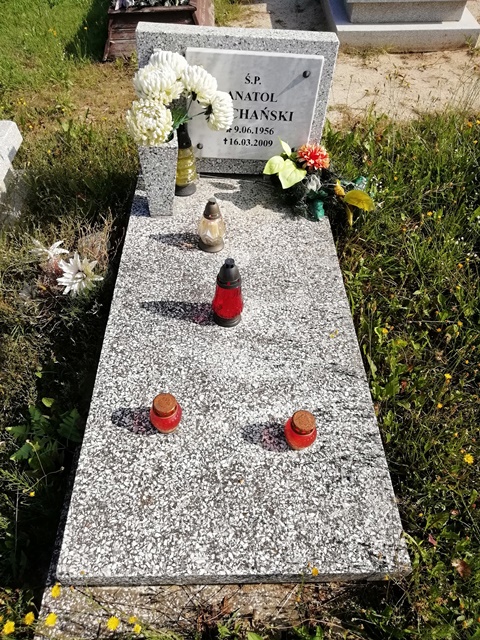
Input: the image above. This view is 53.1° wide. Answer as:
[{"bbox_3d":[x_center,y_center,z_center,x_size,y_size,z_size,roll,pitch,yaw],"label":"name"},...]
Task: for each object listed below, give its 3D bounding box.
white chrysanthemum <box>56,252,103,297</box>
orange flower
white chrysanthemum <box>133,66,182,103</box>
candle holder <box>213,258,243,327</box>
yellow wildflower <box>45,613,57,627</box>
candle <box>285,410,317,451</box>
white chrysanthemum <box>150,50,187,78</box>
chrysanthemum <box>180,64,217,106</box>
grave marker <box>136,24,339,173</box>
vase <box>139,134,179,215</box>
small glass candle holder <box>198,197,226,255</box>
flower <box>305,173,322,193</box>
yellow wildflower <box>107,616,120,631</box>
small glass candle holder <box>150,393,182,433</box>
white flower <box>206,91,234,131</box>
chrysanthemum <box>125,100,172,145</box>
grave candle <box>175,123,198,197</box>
[{"bbox_3d":[-0.573,-0.162,1.716,0.155,0.075,0.150,-15,89,-17],"label":"white chrysanthemum"},{"bbox_3d":[0.264,-0.585,1.729,0.115,0.080,0.090,11,88,5],"label":"orange flower"},{"bbox_3d":[-0.252,-0.720,1.469,0.145,0.135,0.105,16,27,9],"label":"white chrysanthemum"},{"bbox_3d":[-0.030,-0.088,1.427,0.091,0.240,0.091,1,49,-3],"label":"candle holder"},{"bbox_3d":[-0.392,0.620,0.995,0.027,0.014,0.027,1,49,-3],"label":"yellow wildflower"},{"bbox_3d":[0.155,0.275,1.206,0.083,0.101,0.083,1,49,-3],"label":"candle"},{"bbox_3d":[-0.230,-0.807,1.555,0.134,0.110,0.110,1,8,-3],"label":"white chrysanthemum"},{"bbox_3d":[-0.134,-0.759,1.556,0.132,0.090,0.132,28,34,-40],"label":"chrysanthemum"},{"bbox_3d":[-0.018,-0.825,1.877,0.706,0.529,0.093,1,49,-3],"label":"grave marker"},{"bbox_3d":[-0.285,-0.522,1.744,0.130,0.294,0.129,1,49,-3],"label":"vase"},{"bbox_3d":[-0.096,-0.337,1.670,0.096,0.195,0.096,1,49,-3],"label":"small glass candle holder"},{"bbox_3d":[0.278,-0.521,1.820,0.058,0.065,0.055,1,12,-3],"label":"flower"},{"bbox_3d":[-0.270,0.646,1.026,0.027,0.014,0.027,1,49,-3],"label":"yellow wildflower"},{"bbox_3d":[-0.187,0.238,1.218,0.083,0.104,0.083,1,49,-3],"label":"small glass candle holder"},{"bbox_3d":[-0.065,-0.699,1.603,0.088,0.133,0.133,-7,49,1],"label":"white flower"},{"bbox_3d":[-0.299,-0.650,1.591,0.148,0.148,0.105,9,11,4],"label":"chrysanthemum"},{"bbox_3d":[-0.213,-0.623,1.846,0.093,0.282,0.093,1,49,-3],"label":"grave candle"}]

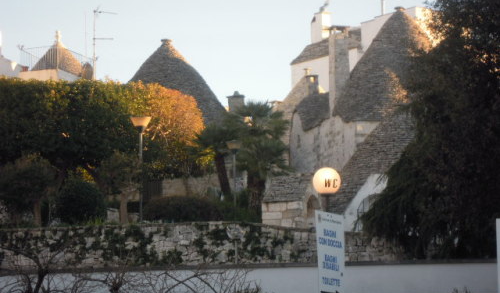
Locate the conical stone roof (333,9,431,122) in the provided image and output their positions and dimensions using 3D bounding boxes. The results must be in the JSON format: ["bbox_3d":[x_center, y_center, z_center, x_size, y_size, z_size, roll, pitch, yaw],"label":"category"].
[{"bbox_3d":[5.506,-3.025,76.000,4.900,4.200,4.900,0,-5,0],"label":"conical stone roof"}]

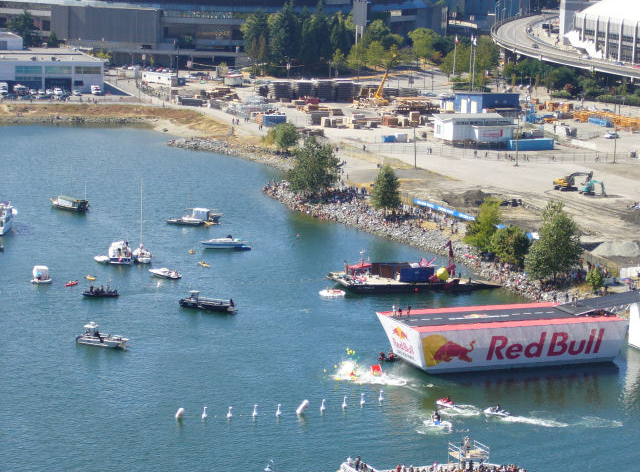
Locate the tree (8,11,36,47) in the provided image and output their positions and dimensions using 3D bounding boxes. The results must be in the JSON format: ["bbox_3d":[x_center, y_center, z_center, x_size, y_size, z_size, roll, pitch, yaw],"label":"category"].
[{"bbox_3d":[-97.610,-67.650,639.060,9.500,14.000,9.500,2,11,0],"label":"tree"}]

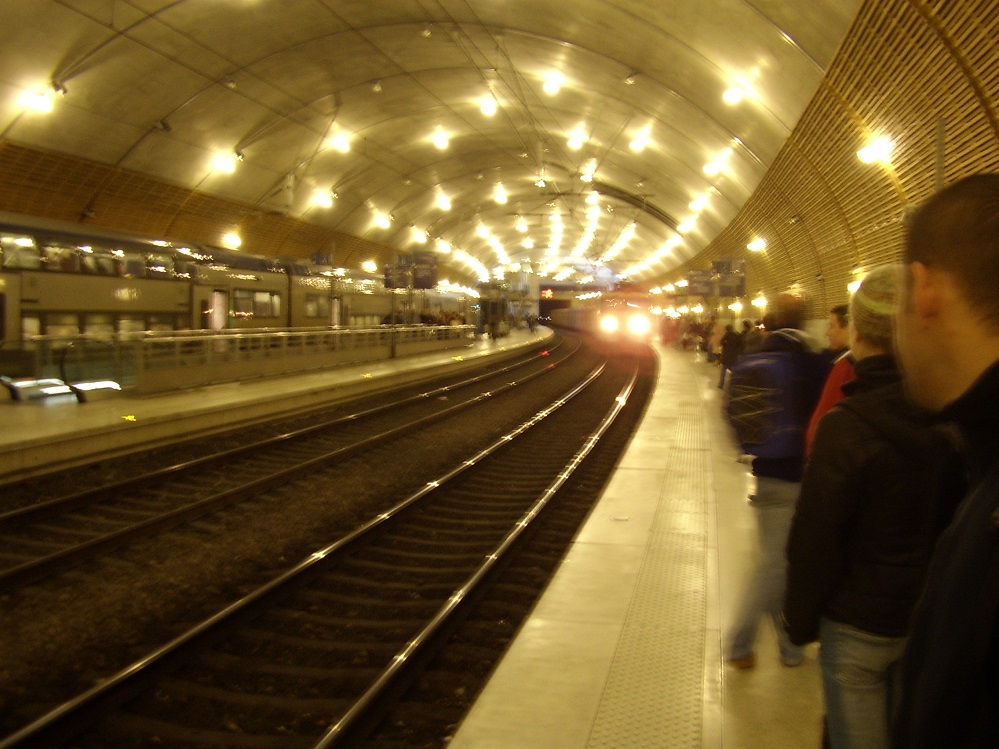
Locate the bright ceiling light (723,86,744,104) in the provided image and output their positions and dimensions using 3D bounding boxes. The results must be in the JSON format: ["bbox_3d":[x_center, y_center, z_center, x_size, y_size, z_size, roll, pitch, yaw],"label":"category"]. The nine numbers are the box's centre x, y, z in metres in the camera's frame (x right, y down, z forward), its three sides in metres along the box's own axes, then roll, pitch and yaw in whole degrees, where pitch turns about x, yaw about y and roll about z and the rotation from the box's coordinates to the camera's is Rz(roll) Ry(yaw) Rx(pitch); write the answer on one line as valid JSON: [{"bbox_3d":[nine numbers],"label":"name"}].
[{"bbox_3d":[5.217,-6.220,19.300,0.480,0.420,0.460,3,4,14],"label":"bright ceiling light"}]

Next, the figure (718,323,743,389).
[{"bbox_3d":[5.736,-0.495,21.437,0.420,1.640,0.500,5,5,37],"label":"figure"}]

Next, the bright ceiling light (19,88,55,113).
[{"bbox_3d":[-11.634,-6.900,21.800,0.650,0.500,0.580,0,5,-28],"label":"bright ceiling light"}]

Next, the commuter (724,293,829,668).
[{"bbox_3d":[1.380,0.538,4.152,0.520,1.790,0.600,2,4,5],"label":"commuter"}]

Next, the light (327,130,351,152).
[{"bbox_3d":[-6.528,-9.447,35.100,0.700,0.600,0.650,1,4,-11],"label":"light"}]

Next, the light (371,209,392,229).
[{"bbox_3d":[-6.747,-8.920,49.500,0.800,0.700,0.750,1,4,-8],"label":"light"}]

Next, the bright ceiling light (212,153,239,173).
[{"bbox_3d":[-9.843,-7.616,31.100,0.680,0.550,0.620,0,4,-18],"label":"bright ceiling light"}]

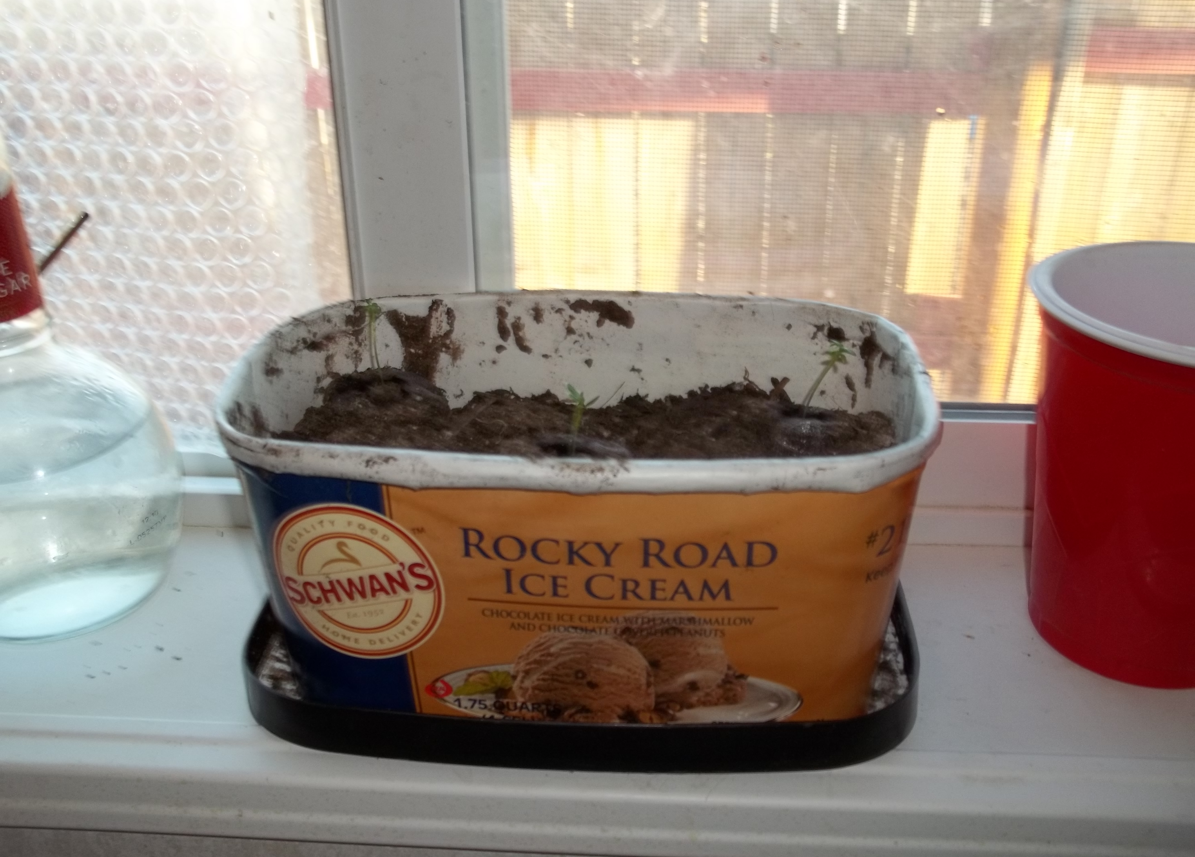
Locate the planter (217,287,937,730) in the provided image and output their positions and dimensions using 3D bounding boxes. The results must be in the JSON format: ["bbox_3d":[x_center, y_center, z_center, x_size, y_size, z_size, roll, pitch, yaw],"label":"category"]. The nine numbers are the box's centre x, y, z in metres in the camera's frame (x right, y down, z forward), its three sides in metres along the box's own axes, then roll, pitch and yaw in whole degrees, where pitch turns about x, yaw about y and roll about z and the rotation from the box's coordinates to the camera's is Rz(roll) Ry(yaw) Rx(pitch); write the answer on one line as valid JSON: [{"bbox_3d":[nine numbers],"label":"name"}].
[{"bbox_3d":[-0.004,0.023,0.334,0.187,0.091,0.134,1,24,5],"label":"planter"}]

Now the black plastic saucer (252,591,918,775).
[{"bbox_3d":[-0.004,0.058,0.356,0.194,0.015,0.127,1,24,4],"label":"black plastic saucer"}]

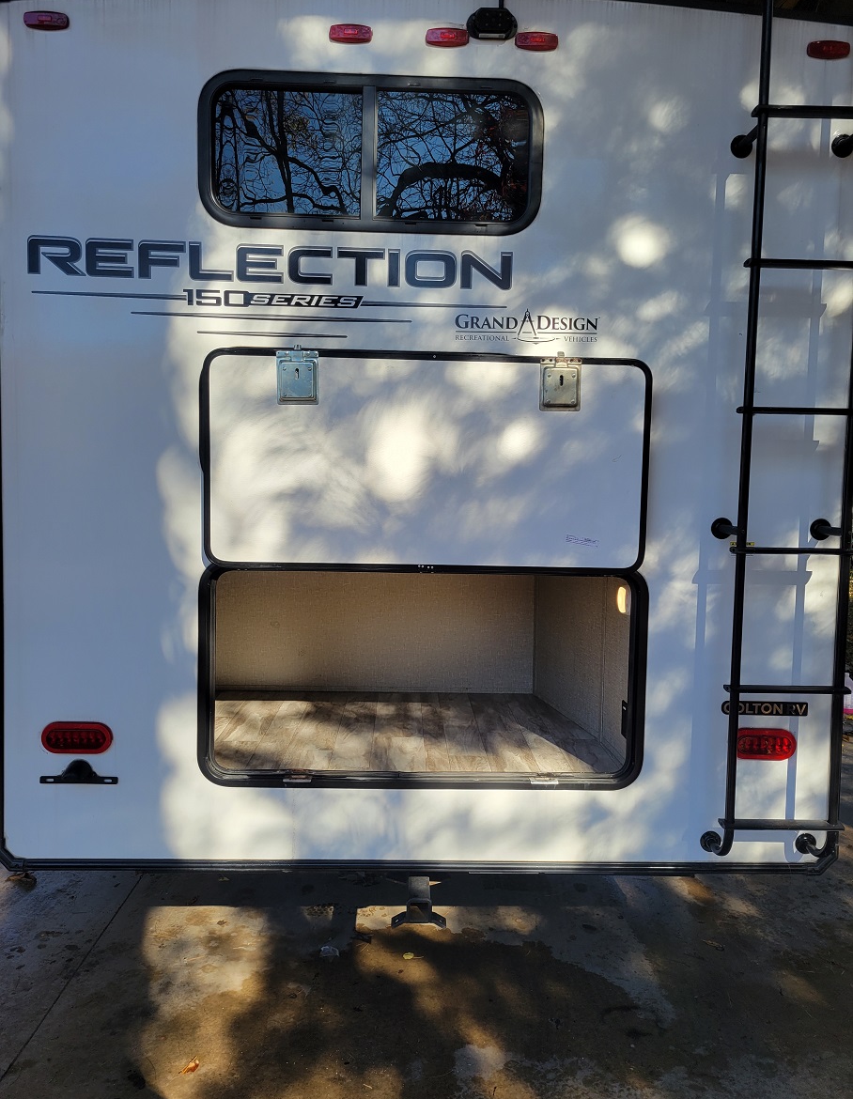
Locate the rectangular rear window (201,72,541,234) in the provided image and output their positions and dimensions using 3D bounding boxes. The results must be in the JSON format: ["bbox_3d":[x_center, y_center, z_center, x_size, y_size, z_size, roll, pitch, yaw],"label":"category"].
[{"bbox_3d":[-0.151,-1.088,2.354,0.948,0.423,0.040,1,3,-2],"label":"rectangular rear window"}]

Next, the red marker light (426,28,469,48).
[{"bbox_3d":[0.058,-1.400,2.336,0.117,0.044,0.029,1,3,-2],"label":"red marker light"}]

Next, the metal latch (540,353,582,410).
[{"bbox_3d":[0.370,-0.461,2.345,0.115,0.162,0.035,1,3,-2],"label":"metal latch"}]

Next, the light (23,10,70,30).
[{"bbox_3d":[-1.022,-1.425,2.300,0.117,0.044,0.029,1,3,-2],"label":"light"}]

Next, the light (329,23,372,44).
[{"bbox_3d":[-0.205,-1.405,2.327,0.117,0.044,0.029,1,3,-2],"label":"light"}]

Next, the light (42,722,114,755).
[{"bbox_3d":[-0.989,0.534,2.420,0.198,0.093,0.030,1,3,-2],"label":"light"}]

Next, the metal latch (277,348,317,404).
[{"bbox_3d":[-0.350,-0.475,2.322,0.112,0.160,0.035,1,3,-2],"label":"metal latch"}]

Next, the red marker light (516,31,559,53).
[{"bbox_3d":[0.303,-1.393,2.344,0.117,0.044,0.029,1,3,-2],"label":"red marker light"}]

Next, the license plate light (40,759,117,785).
[{"bbox_3d":[-0.982,0.630,2.416,0.216,0.070,0.050,1,3,-2],"label":"license plate light"}]

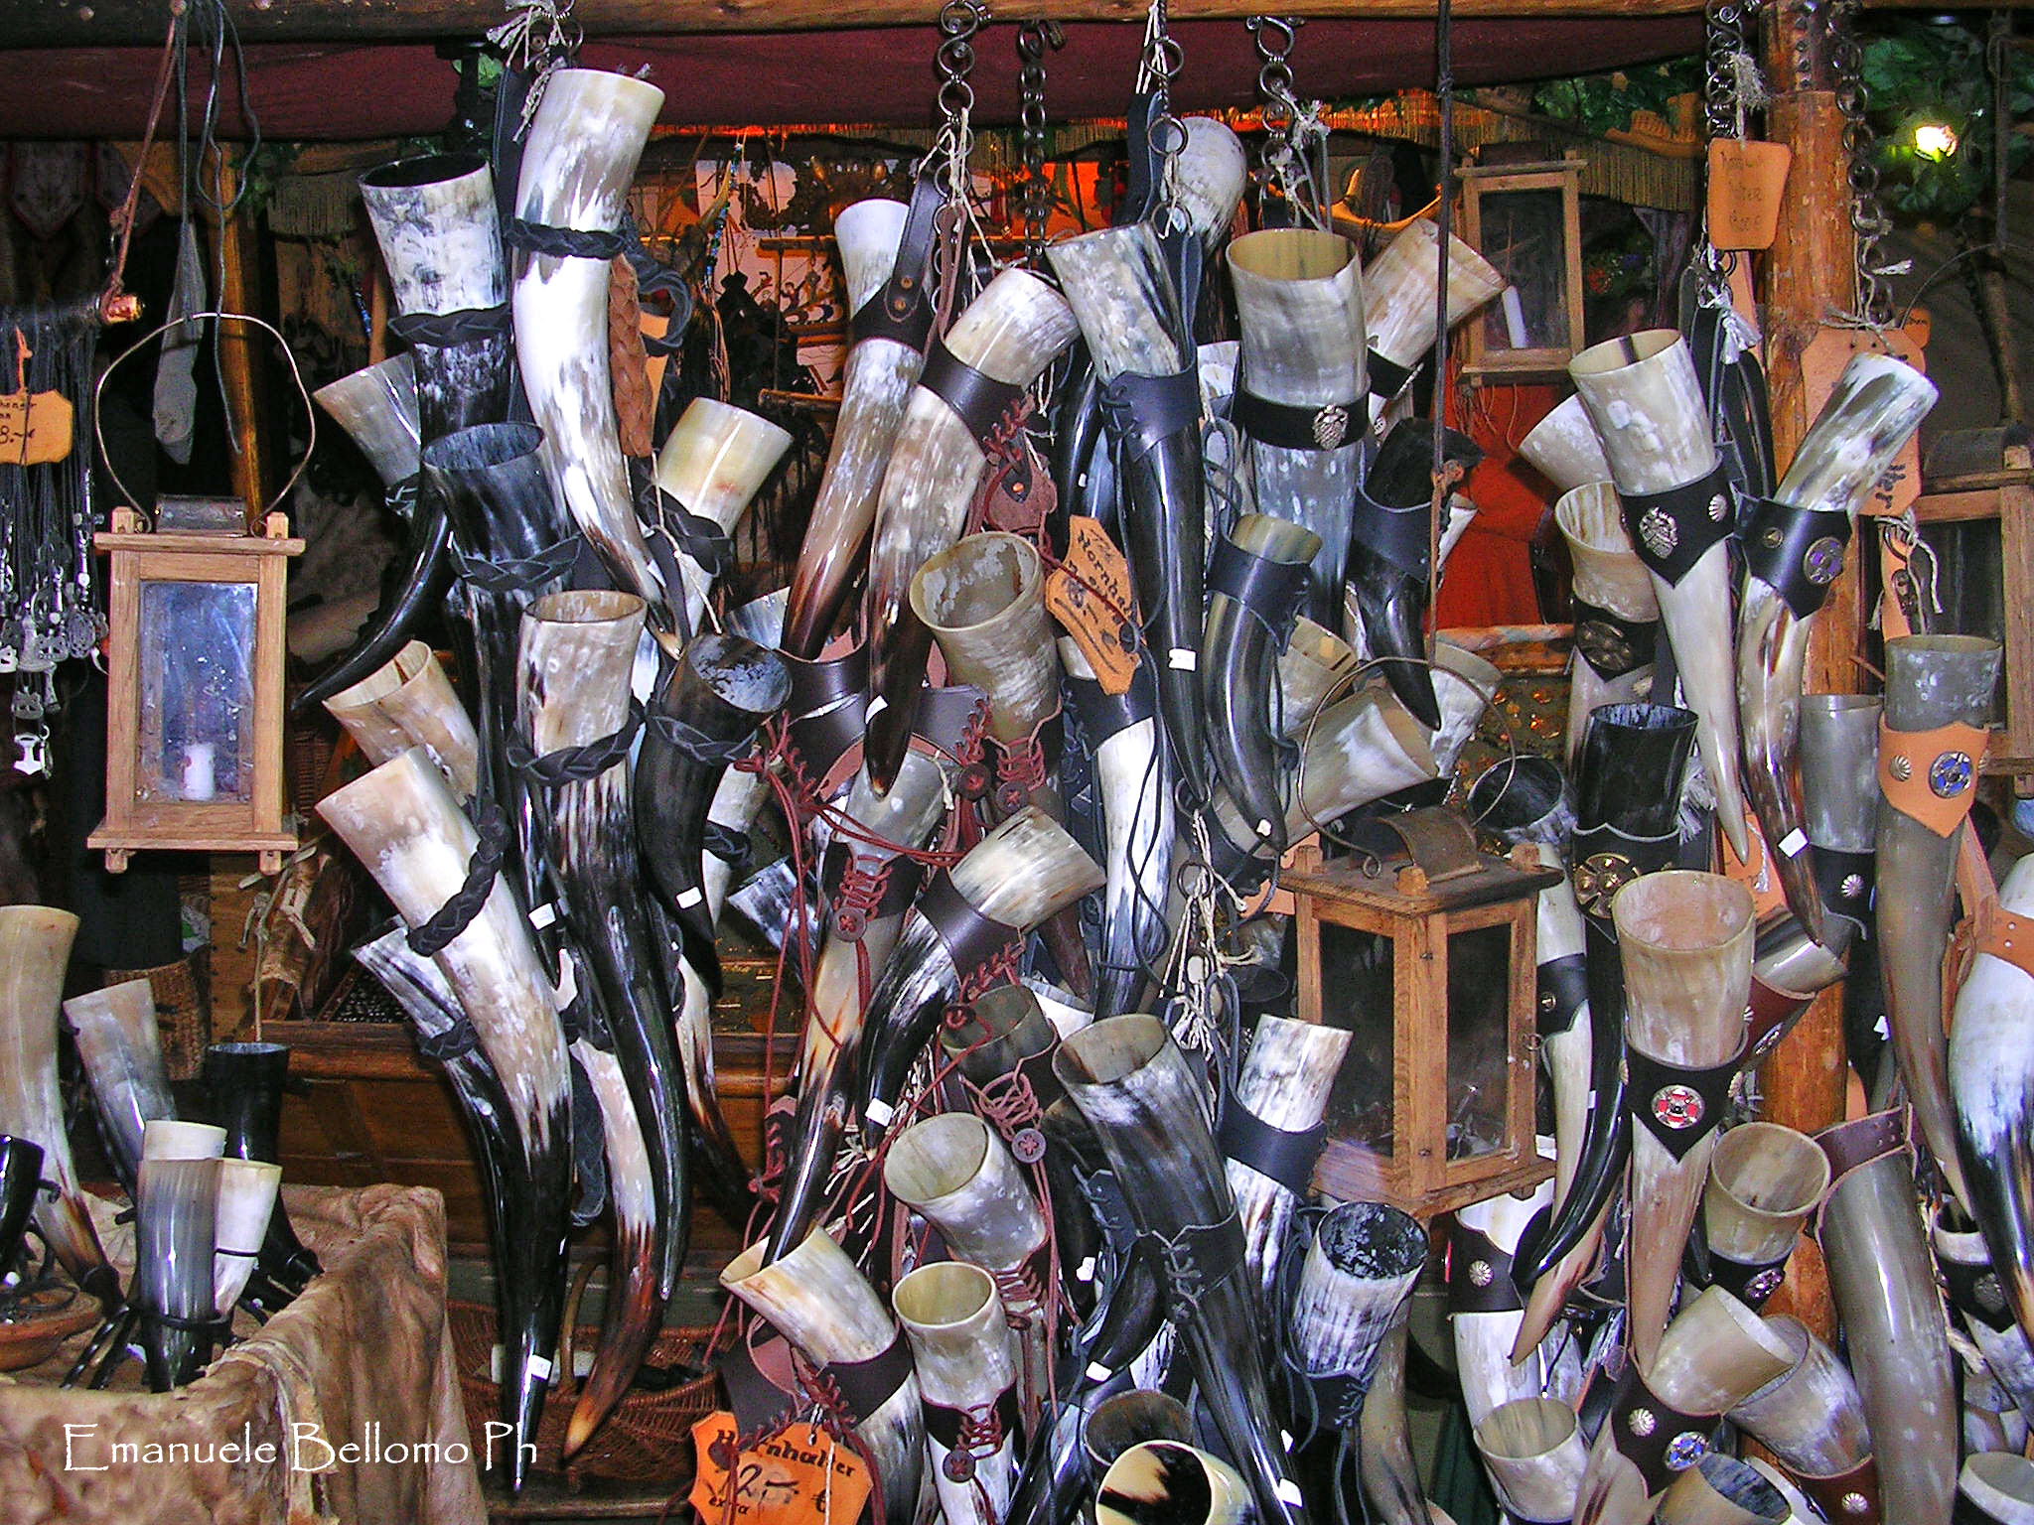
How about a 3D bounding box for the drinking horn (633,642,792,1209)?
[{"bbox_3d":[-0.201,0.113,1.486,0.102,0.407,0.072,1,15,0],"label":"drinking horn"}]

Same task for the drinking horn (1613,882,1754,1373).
[{"bbox_3d":[0.403,0.227,1.375,0.087,0.328,0.086,-2,20,0],"label":"drinking horn"}]

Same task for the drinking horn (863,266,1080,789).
[{"bbox_3d":[-0.057,-0.155,1.460,0.087,0.351,0.067,22,2,0],"label":"drinking horn"}]

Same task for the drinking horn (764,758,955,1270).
[{"bbox_3d":[-0.108,0.164,1.471,0.065,0.357,0.067,11,5,0],"label":"drinking horn"}]

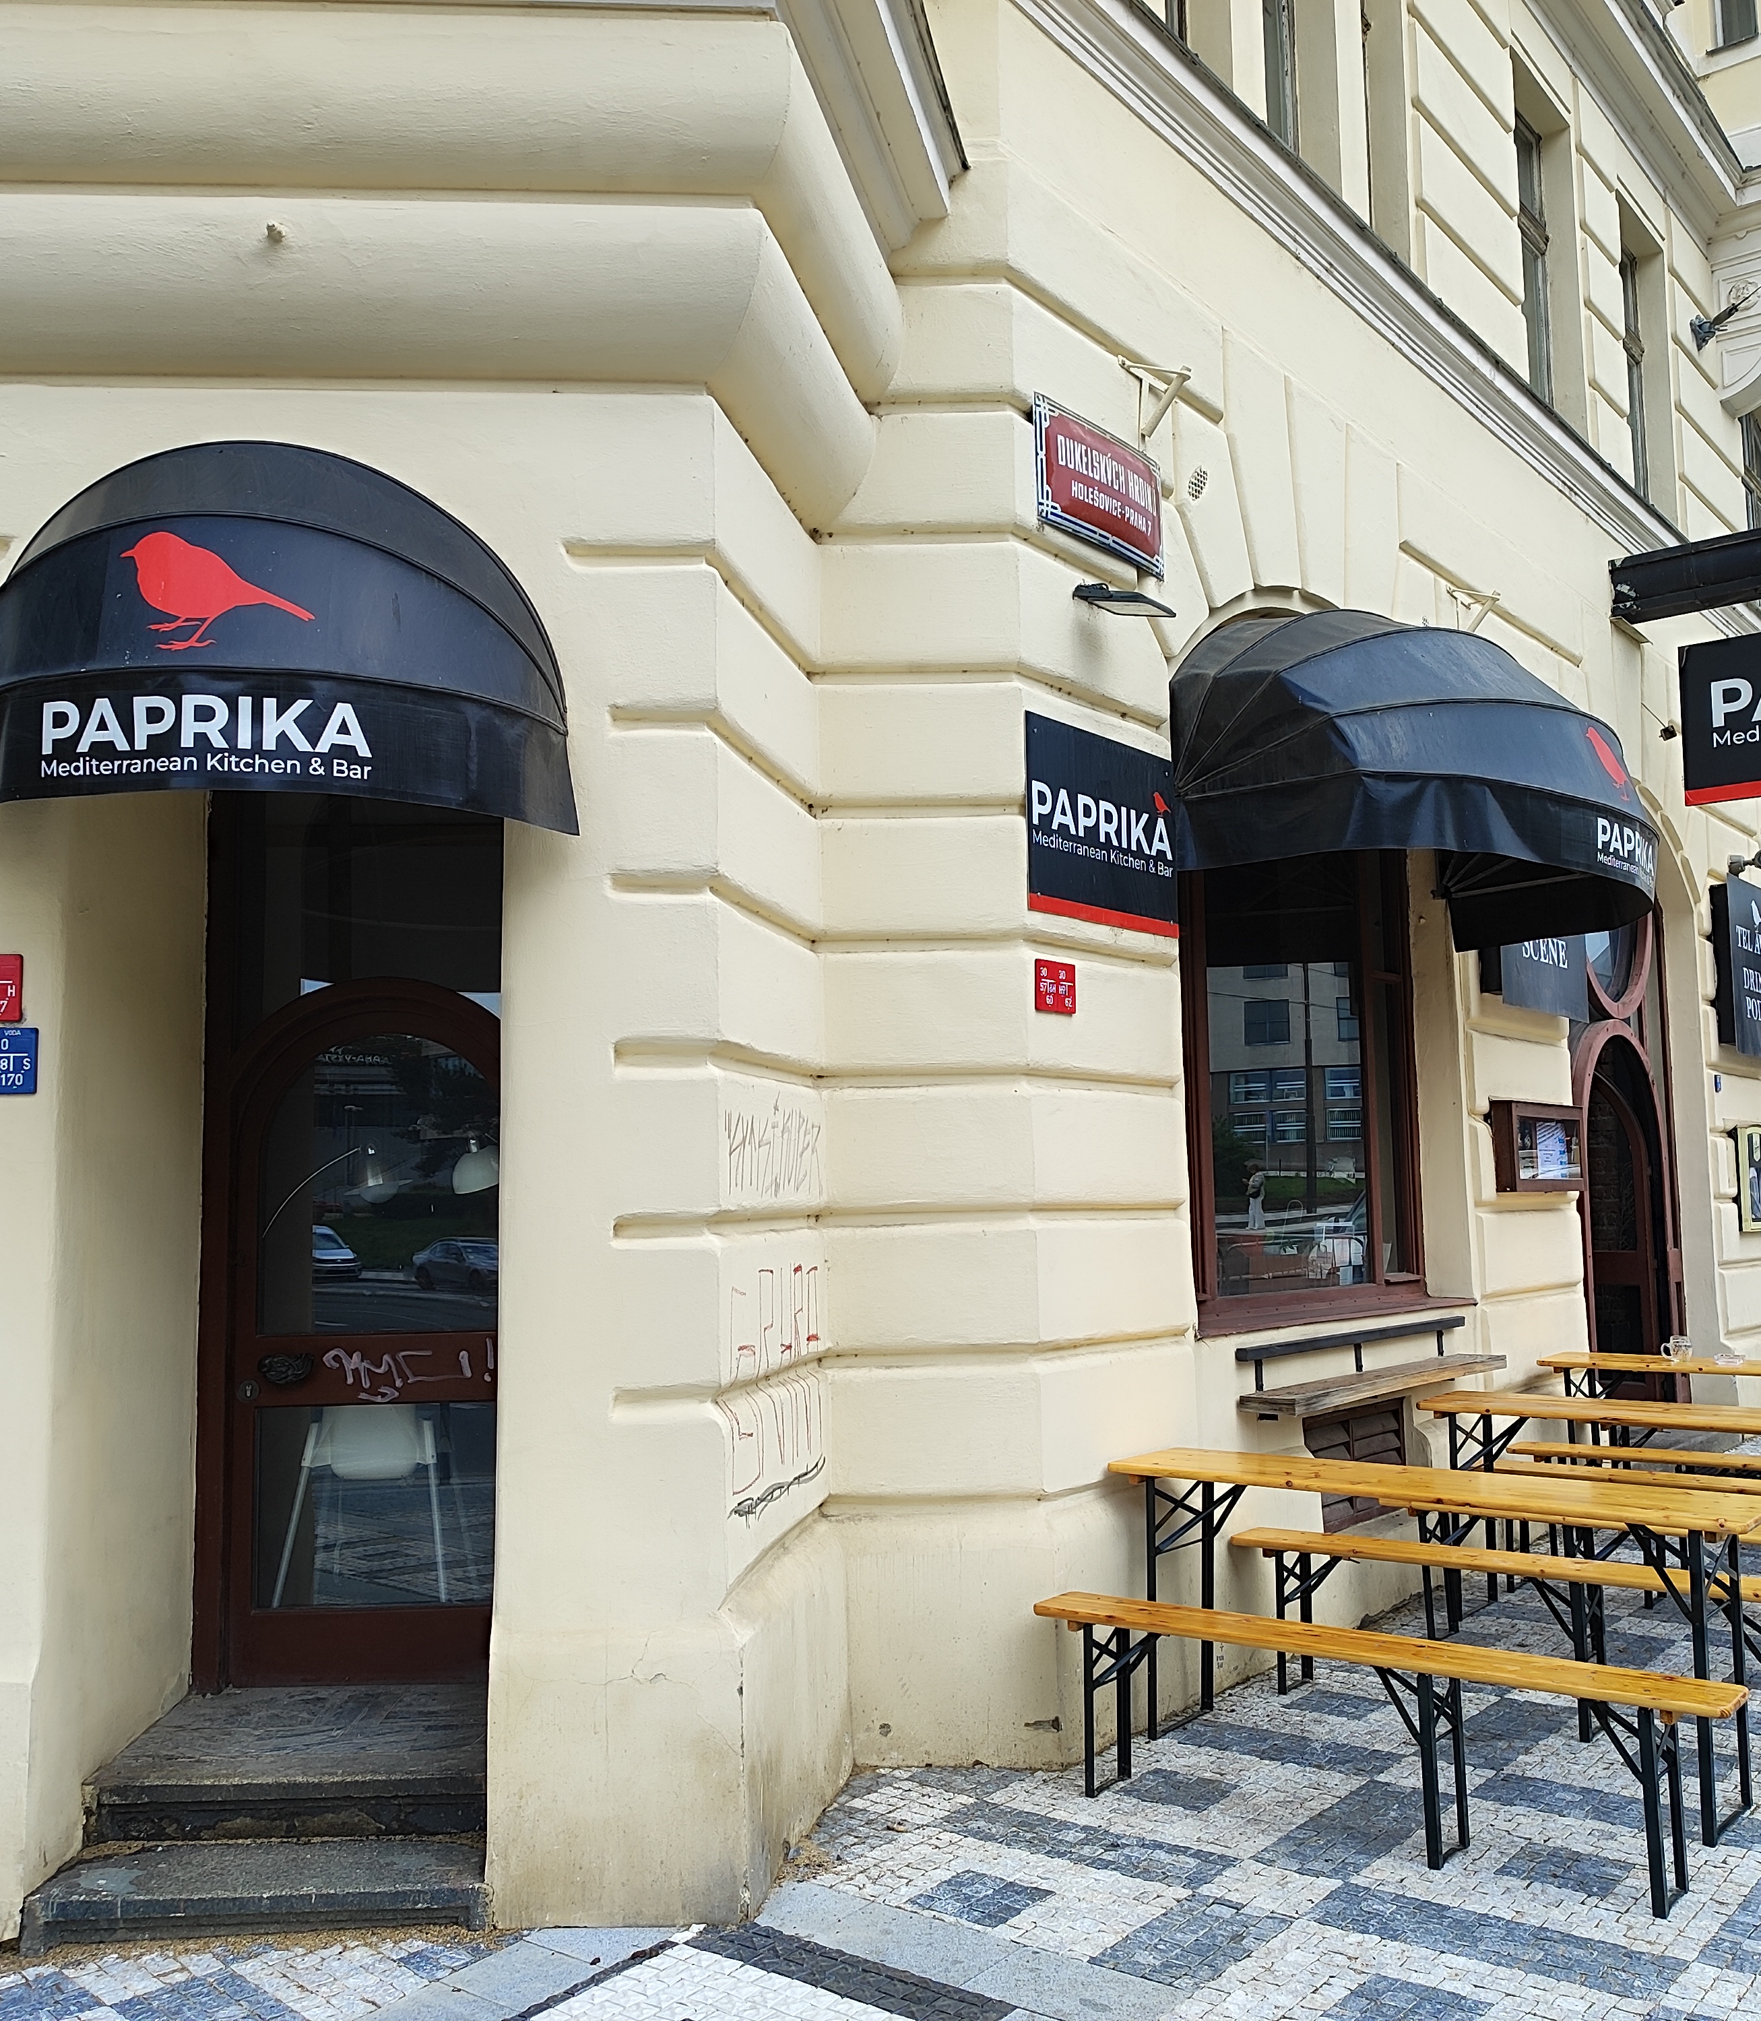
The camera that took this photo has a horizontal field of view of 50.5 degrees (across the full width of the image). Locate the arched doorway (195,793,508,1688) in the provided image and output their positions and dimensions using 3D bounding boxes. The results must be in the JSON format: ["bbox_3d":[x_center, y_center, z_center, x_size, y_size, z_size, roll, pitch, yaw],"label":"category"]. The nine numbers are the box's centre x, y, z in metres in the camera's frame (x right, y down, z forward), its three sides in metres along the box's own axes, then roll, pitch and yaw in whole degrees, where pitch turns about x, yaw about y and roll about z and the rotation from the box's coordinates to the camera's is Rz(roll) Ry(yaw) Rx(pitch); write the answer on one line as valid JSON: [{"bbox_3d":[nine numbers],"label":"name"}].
[{"bbox_3d":[-1.447,0.548,5.500,1.060,2.800,0.250,-1,-6,-3],"label":"arched doorway"}]

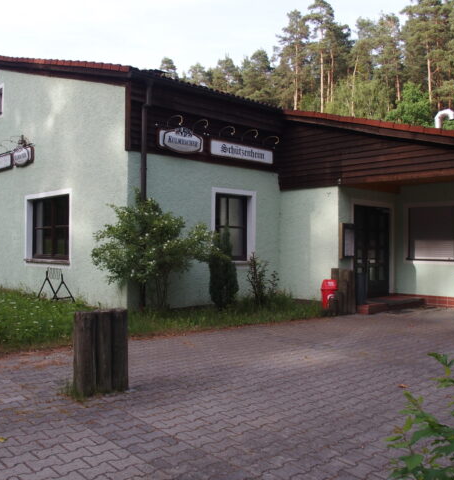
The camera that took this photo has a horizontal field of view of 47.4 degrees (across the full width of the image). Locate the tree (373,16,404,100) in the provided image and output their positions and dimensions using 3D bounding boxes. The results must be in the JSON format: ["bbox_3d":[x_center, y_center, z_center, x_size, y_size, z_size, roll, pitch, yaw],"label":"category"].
[{"bbox_3d":[13.726,-9.307,44.000,3.600,19.717,3.400,1,-1,-44],"label":"tree"}]

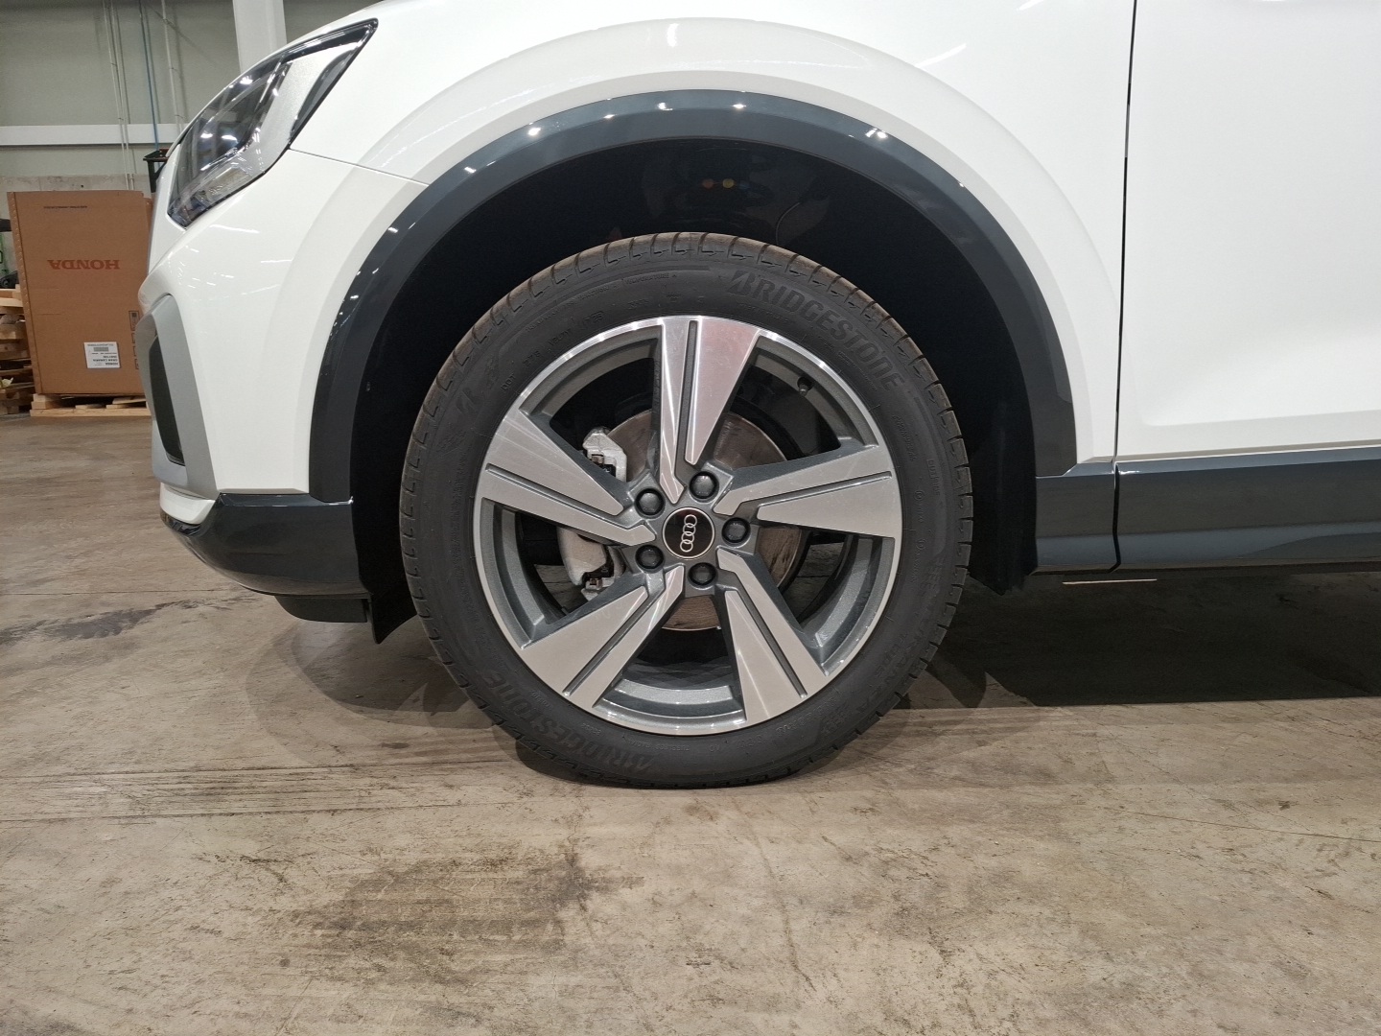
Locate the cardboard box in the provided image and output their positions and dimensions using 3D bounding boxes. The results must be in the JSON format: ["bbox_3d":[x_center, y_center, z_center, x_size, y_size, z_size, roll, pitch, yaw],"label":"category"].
[{"bbox_3d":[-3.828,-1.512,6.302,0.920,1.261,0.850,-1,12,-1],"label":"cardboard box"}]

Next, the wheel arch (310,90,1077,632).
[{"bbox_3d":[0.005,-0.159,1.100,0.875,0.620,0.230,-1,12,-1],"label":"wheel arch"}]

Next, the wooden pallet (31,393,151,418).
[{"bbox_3d":[-3.830,-0.832,6.449,0.980,0.150,0.920,-1,12,-1],"label":"wooden pallet"}]

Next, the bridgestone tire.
[{"bbox_3d":[-0.004,-0.006,1.147,0.668,0.664,0.225,-1,12,-1],"label":"bridgestone tire"}]

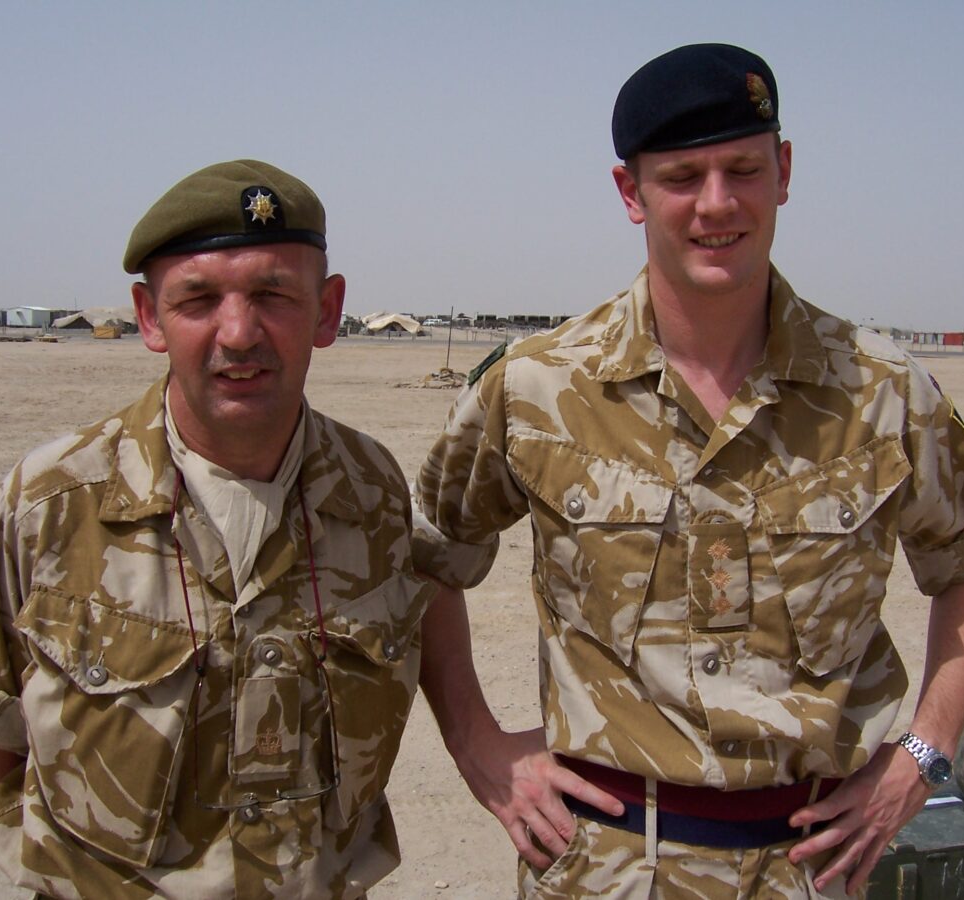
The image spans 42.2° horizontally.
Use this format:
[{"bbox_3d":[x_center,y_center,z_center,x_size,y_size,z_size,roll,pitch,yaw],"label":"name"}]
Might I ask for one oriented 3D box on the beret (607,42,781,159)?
[{"bbox_3d":[0.218,-0.364,1.290,0.176,0.110,0.230,-8,14,2],"label":"beret"}]

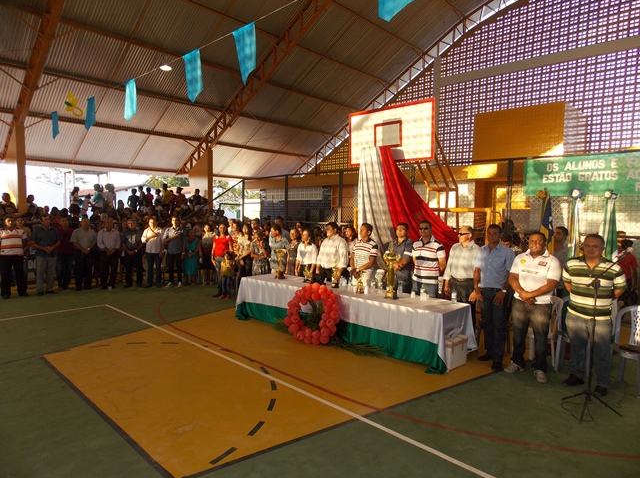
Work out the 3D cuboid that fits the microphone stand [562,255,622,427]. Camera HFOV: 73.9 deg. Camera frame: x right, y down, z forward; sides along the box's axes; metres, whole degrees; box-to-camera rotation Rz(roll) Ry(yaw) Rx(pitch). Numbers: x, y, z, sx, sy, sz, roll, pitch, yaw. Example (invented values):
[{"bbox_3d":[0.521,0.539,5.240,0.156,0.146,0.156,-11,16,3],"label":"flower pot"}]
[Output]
[{"bbox_3d":[2.702,0.939,4.144,0.520,1.527,0.470,2,4,12],"label":"microphone stand"}]

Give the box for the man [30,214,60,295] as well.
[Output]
[{"bbox_3d":[-6.216,0.344,9.592,0.360,1.790,0.580,4,5,44],"label":"man"}]

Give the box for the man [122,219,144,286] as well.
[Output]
[{"bbox_3d":[-4.699,0.348,10.630,0.530,1.694,0.360,0,4,-20],"label":"man"}]

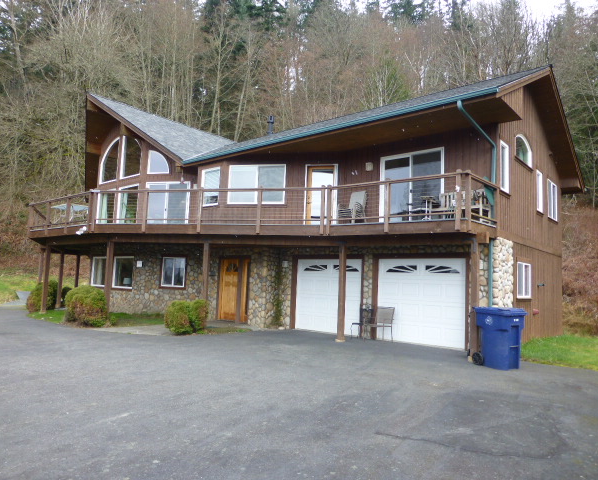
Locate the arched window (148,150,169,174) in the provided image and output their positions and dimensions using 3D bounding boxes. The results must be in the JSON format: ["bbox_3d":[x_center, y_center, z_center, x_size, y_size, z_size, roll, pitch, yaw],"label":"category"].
[{"bbox_3d":[-5.431,-3.020,17.258,0.938,0.945,0.100,1,-5,14],"label":"arched window"}]

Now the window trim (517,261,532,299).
[{"bbox_3d":[6.073,1.103,11.931,0.100,0.939,1.400,-2,-6,40],"label":"window trim"}]

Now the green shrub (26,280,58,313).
[{"bbox_3d":[-10.347,2.275,17.900,1.170,1.220,1.150,5,-6,-29],"label":"green shrub"}]

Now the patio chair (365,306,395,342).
[{"bbox_3d":[2.108,2.221,11.642,0.600,0.910,0.660,-2,-6,40],"label":"patio chair"}]

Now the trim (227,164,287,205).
[{"bbox_3d":[-1.304,-1.729,13.817,1.854,1.272,0.100,1,-5,11],"label":"trim"}]

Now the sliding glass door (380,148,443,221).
[{"bbox_3d":[2.950,-1.289,11.720,1.860,2.060,0.140,-2,-7,41],"label":"sliding glass door"}]

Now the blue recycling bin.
[{"bbox_3d":[3.999,1.949,8.847,0.700,1.120,0.820,6,-6,-35],"label":"blue recycling bin"}]

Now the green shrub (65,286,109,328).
[{"bbox_3d":[-6.207,1.895,12.966,1.250,1.130,1.200,5,-5,-25],"label":"green shrub"}]

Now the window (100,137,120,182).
[{"bbox_3d":[-8.344,-3.458,19.624,1.600,1.880,0.120,-2,-7,41],"label":"window"}]

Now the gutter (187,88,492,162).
[{"bbox_3d":[-0.051,-2.857,12.238,10.530,0.150,0.130,-2,-6,40],"label":"gutter"}]

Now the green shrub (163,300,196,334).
[{"bbox_3d":[-3.151,2.049,11.700,0.840,0.880,0.800,3,-5,-14],"label":"green shrub"}]

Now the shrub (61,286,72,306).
[{"bbox_3d":[-11.021,2.695,21.149,0.750,0.930,0.750,5,-6,-27],"label":"shrub"}]

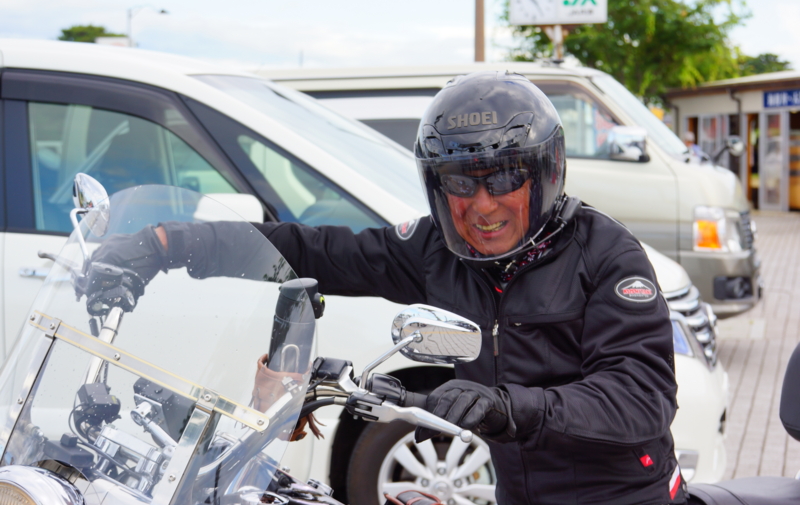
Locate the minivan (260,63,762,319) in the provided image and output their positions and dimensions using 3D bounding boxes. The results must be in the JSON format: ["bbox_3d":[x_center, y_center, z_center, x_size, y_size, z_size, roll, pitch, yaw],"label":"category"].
[{"bbox_3d":[0.139,-0.291,10.961,4.690,1.980,1.690,1,4,16],"label":"minivan"}]

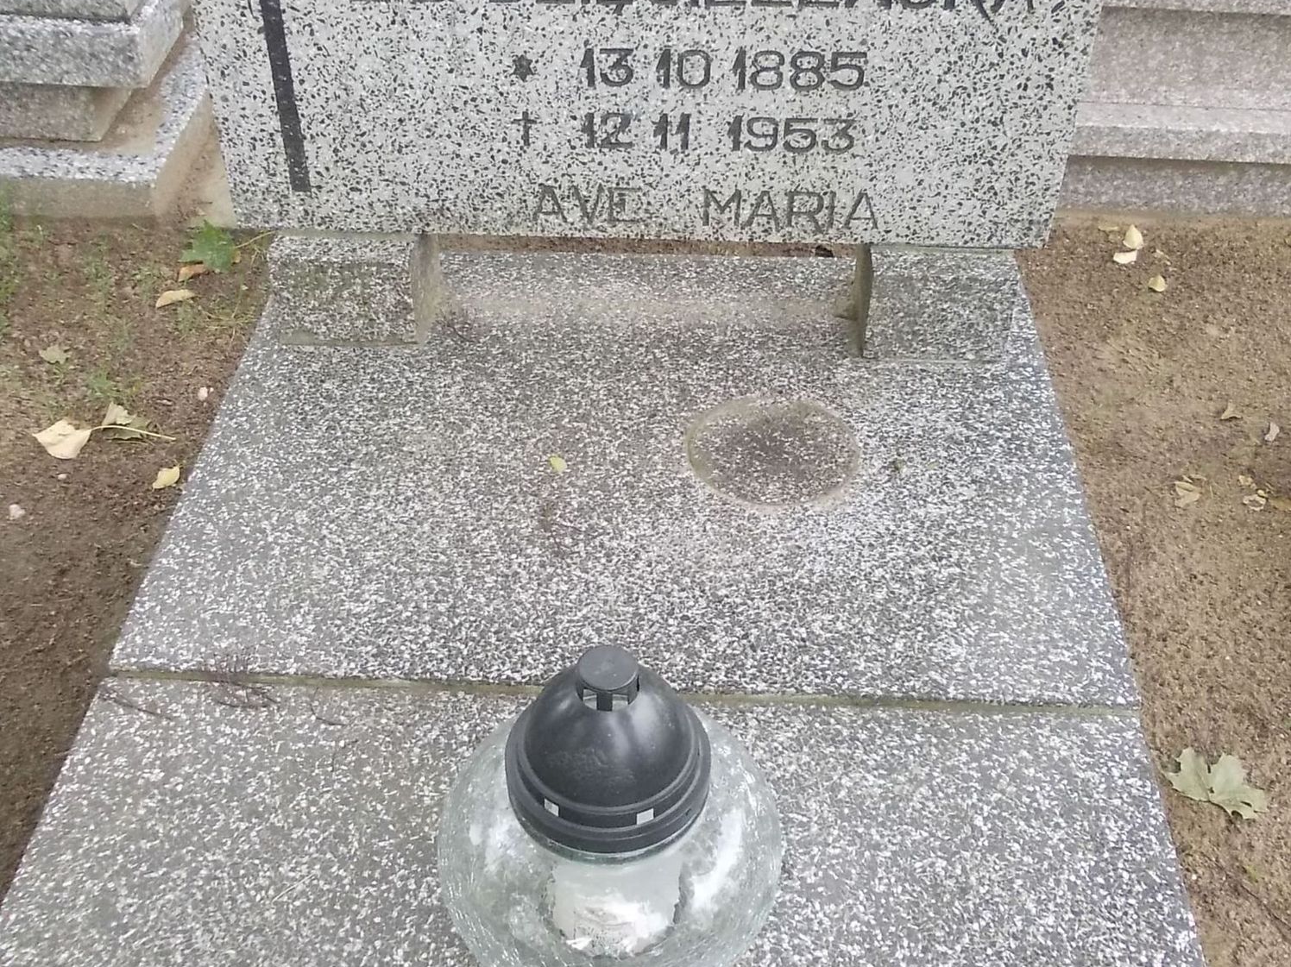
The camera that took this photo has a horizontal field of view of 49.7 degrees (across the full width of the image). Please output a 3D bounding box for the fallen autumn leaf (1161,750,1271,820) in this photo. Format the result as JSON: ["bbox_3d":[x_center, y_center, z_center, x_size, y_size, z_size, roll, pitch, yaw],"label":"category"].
[{"bbox_3d":[0.414,0.217,1.011,0.068,0.012,0.056,8,40,10],"label":"fallen autumn leaf"}]

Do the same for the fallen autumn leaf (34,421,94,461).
[{"bbox_3d":[-0.546,-0.042,1.319,0.060,0.015,0.043,31,48,33],"label":"fallen autumn leaf"}]

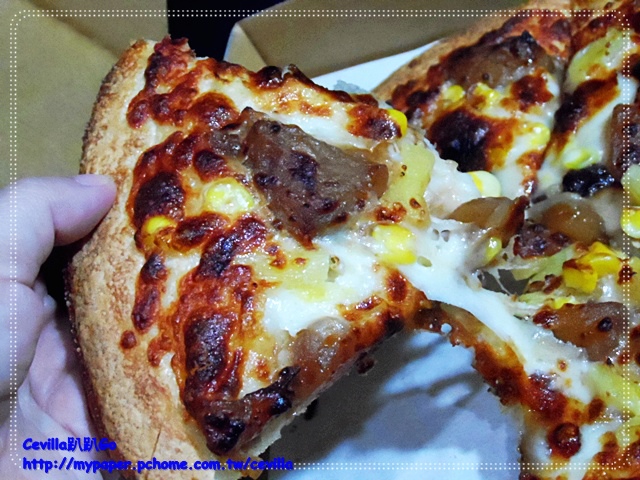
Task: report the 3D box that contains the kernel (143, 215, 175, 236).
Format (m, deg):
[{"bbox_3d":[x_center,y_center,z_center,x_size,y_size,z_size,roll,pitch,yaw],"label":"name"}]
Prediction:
[{"bbox_3d":[-0.038,-0.003,0.270,0.008,0.005,0.007,-13,52,-6],"label":"kernel"}]

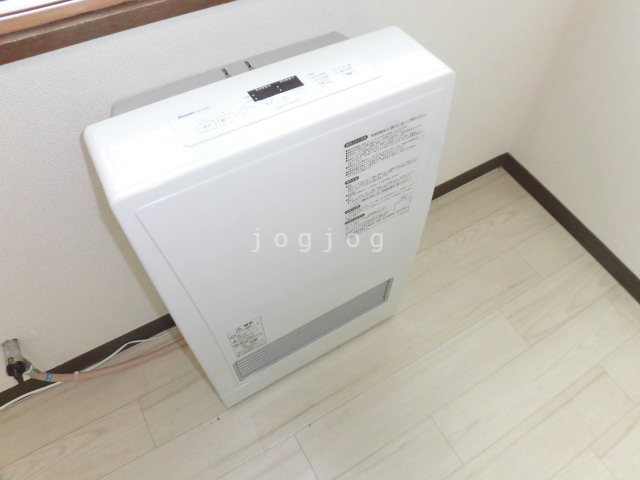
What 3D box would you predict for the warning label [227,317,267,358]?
[{"bbox_3d":[-0.130,0.179,0.805,0.062,0.103,0.002,-25,55,-17],"label":"warning label"}]

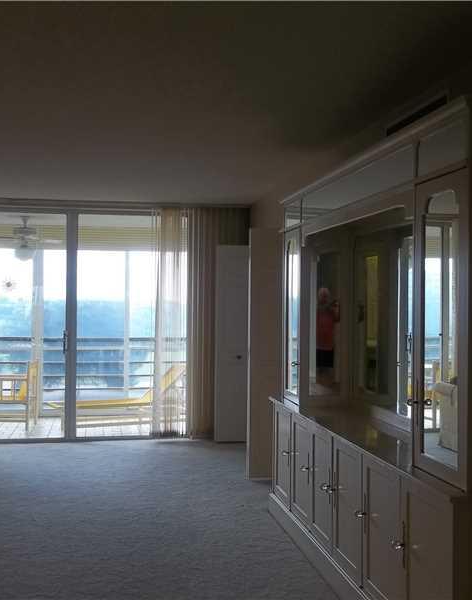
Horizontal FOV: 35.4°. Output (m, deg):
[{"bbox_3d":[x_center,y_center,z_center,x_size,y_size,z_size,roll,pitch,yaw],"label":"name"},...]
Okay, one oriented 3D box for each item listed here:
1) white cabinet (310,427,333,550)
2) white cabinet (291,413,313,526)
[{"bbox_3d":[0.615,0.969,3.865,0.348,0.581,0.394,1,-1,-11],"label":"white cabinet"},{"bbox_3d":[0.541,0.974,4.257,0.348,0.581,0.414,1,-1,-11],"label":"white cabinet"}]

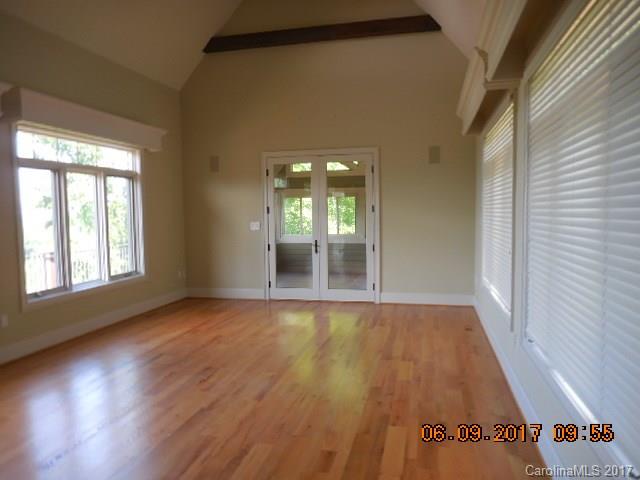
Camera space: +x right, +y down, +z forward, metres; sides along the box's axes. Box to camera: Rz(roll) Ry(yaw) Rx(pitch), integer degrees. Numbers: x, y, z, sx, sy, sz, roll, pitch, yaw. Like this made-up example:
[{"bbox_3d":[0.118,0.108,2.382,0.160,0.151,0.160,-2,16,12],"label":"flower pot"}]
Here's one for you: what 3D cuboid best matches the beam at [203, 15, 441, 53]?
[{"bbox_3d":[-0.060,-3.350,7.543,3.955,0.202,0.145,0,4,13],"label":"beam"}]

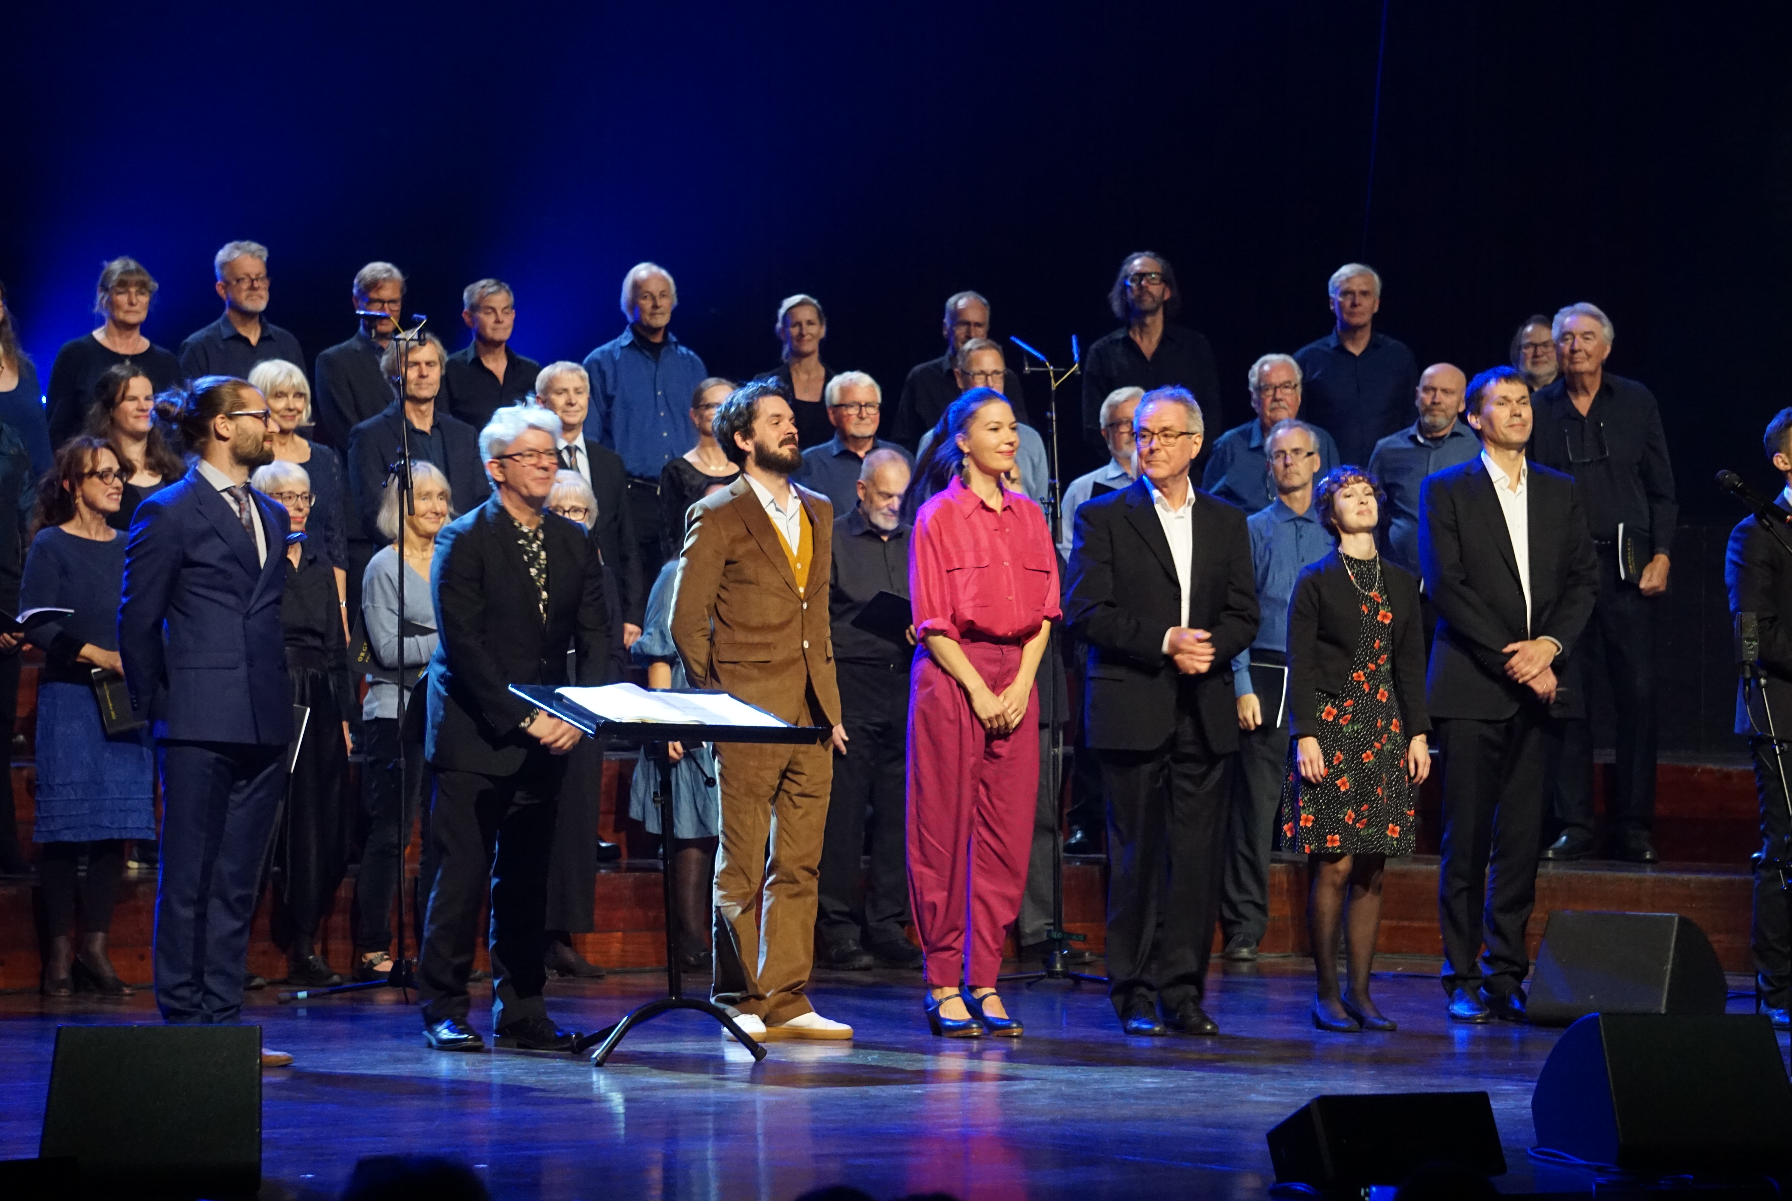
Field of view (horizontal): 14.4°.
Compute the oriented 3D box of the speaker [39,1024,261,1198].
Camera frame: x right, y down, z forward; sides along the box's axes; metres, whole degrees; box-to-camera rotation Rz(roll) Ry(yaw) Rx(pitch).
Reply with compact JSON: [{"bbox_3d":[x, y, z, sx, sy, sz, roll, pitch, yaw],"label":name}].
[{"bbox_3d":[-1.530,1.037,14.650,0.435,0.335,0.460,0,0,0],"label":"speaker"}]

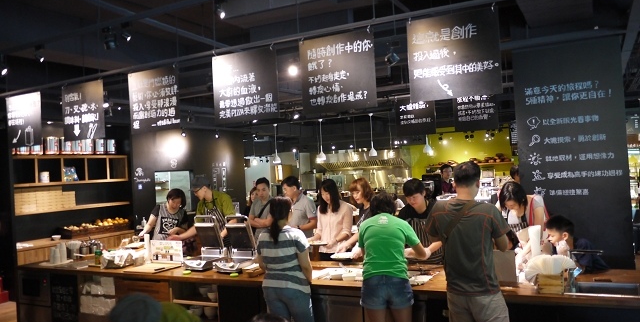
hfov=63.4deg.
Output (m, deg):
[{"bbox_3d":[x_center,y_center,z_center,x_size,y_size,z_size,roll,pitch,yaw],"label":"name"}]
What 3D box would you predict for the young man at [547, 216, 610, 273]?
[{"bbox_3d":[2.238,1.029,4.436,0.440,1.220,0.400,-1,-3,-37],"label":"young man"}]

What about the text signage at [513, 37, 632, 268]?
[{"bbox_3d":[2.449,-0.001,5.039,0.942,2.295,0.040,-4,-3,27],"label":"text signage"}]

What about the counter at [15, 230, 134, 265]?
[{"bbox_3d":[-3.362,1.515,6.896,0.720,0.910,1.950,-4,-1,26],"label":"counter"}]

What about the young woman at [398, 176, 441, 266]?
[{"bbox_3d":[0.988,0.933,4.793,0.500,1.540,0.520,-4,-1,27],"label":"young woman"}]

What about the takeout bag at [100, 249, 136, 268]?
[{"bbox_3d":[-2.304,1.128,5.944,0.330,0.160,0.250,-4,-3,27],"label":"takeout bag"}]

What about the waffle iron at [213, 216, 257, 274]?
[{"bbox_3d":[-0.782,0.793,4.857,0.280,0.480,0.400,-4,-1,26],"label":"waffle iron"}]

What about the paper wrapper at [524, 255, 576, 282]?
[{"bbox_3d":[1.560,0.731,3.520,0.330,0.190,0.140,-4,-1,26],"label":"paper wrapper"}]

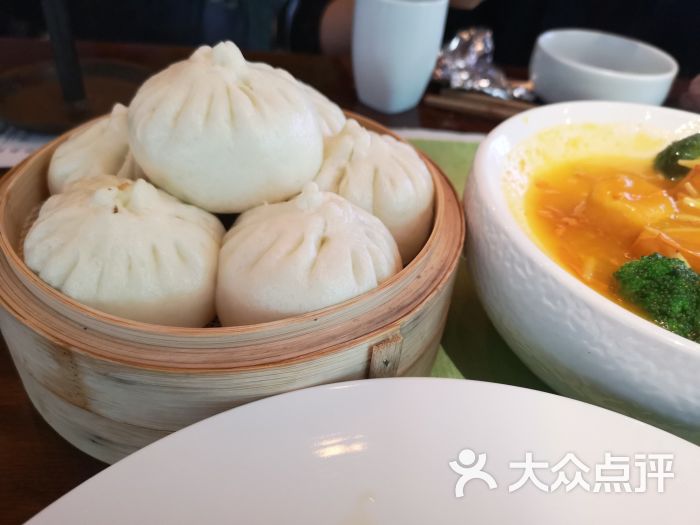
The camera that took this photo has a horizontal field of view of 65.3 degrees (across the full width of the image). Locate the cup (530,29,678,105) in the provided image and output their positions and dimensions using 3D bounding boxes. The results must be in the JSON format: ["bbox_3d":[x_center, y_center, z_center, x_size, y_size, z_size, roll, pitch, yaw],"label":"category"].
[{"bbox_3d":[0.218,-0.157,0.487,0.116,0.059,0.116,3,41,-3],"label":"cup"}]

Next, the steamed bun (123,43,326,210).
[{"bbox_3d":[-0.050,-0.054,0.220,0.078,0.066,0.078,5,41,0],"label":"steamed bun"}]

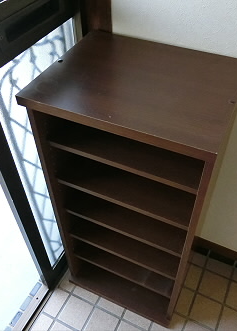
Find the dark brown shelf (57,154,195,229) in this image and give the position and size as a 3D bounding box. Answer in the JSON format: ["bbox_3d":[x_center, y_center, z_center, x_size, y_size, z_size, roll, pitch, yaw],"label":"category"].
[{"bbox_3d":[0.056,0.006,0.865,0.356,0.015,0.261,18,49,18],"label":"dark brown shelf"}]

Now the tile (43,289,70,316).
[{"bbox_3d":[-0.228,0.500,1.169,0.060,0.010,0.094,19,50,19],"label":"tile"}]

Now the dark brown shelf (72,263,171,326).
[{"bbox_3d":[0.059,0.392,1.246,0.391,0.018,0.309,18,49,18],"label":"dark brown shelf"}]

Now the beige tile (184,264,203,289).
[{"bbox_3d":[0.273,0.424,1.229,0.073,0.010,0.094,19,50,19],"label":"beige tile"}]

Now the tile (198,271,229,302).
[{"bbox_3d":[0.355,0.453,1.199,0.094,0.010,0.094,19,50,19],"label":"tile"}]

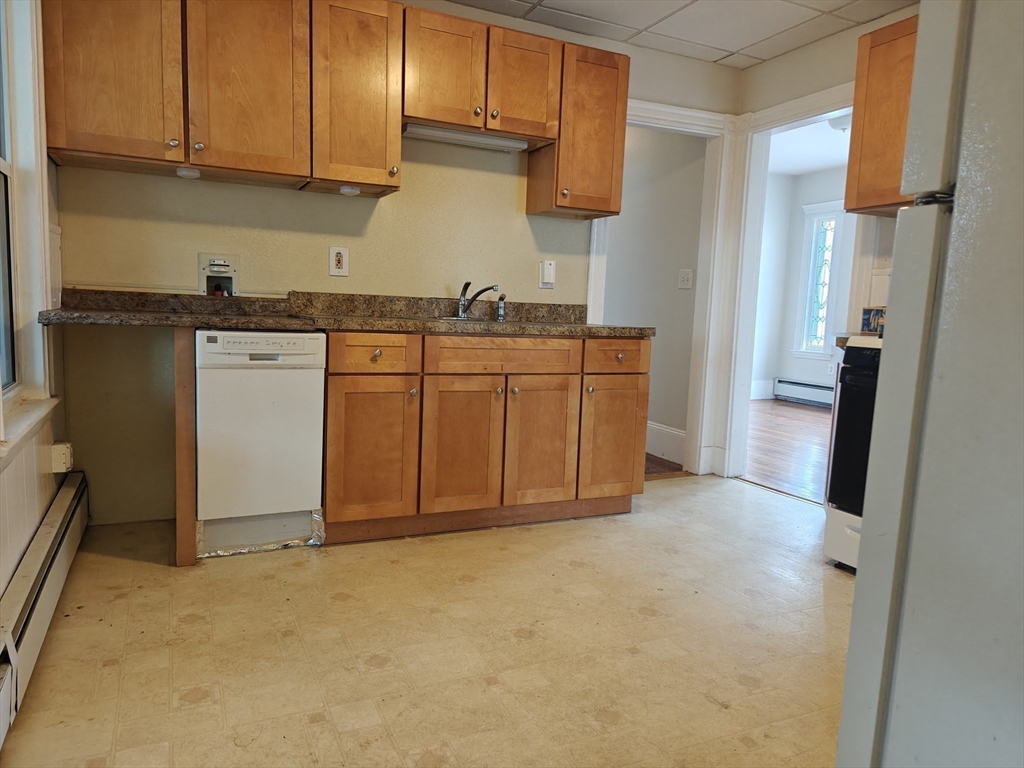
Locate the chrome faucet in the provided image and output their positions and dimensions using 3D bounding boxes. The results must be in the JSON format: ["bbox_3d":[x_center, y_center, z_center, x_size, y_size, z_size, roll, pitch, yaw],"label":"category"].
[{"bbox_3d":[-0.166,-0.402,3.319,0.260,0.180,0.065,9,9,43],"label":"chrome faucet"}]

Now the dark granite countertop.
[{"bbox_3d":[-0.573,-0.320,3.023,2.480,0.142,0.655,-1,8,-25],"label":"dark granite countertop"}]

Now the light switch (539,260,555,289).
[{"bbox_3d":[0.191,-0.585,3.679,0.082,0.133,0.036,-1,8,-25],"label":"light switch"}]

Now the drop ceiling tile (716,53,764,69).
[{"bbox_3d":[1.325,-1.879,3.948,0.215,0.018,0.168,-1,8,-25],"label":"drop ceiling tile"}]

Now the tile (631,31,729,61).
[{"bbox_3d":[0.939,-1.873,3.772,0.605,0.018,0.168,-1,8,-25],"label":"tile"}]

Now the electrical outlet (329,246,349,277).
[{"bbox_3d":[-0.819,-0.578,3.231,0.088,0.130,0.010,-1,8,-25],"label":"electrical outlet"}]

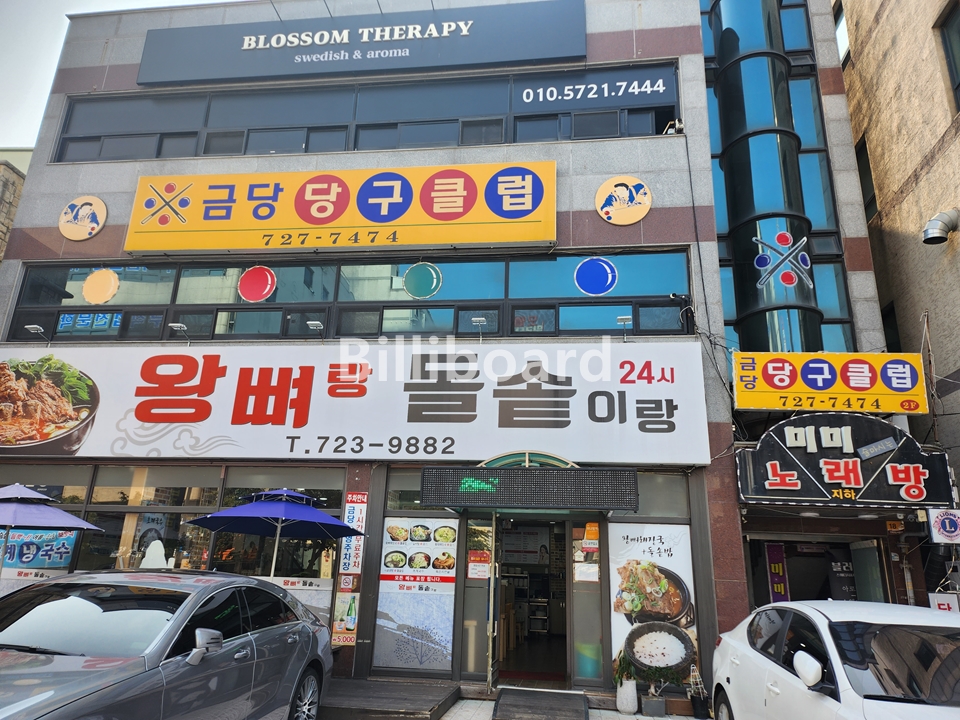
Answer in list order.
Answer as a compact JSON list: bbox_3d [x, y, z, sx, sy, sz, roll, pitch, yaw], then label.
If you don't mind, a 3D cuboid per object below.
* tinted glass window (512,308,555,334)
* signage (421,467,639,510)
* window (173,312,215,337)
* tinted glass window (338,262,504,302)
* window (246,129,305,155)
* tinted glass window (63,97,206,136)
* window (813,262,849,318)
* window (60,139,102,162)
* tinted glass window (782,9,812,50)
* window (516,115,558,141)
[{"bbox_3d":[0.809,-0.581,10.046,0.625,0.394,0.050,0,-18,7],"label":"tinted glass window"},{"bbox_3d":[0.600,1.603,8.314,2.681,0.488,0.120,0,-18,7],"label":"signage"},{"bbox_3d":[-4.165,-0.513,9.699,0.620,0.420,0.080,0,-16,7],"label":"window"},{"bbox_3d":[-0.898,-1.194,10.237,2.585,0.635,0.080,0,-18,7],"label":"tinted glass window"},{"bbox_3d":[-3.201,-3.431,10.448,0.963,0.453,0.080,0,-16,7],"label":"window"},{"bbox_3d":[-6.134,-4.372,11.901,2.653,0.726,0.050,0,-17,7],"label":"tinted glass window"},{"bbox_3d":[5.553,-1.092,10.580,0.492,0.949,0.080,0,-18,7],"label":"window"},{"bbox_3d":[-7.090,-3.719,11.813,0.717,0.476,0.050,0,-17,7],"label":"window"},{"bbox_3d":[5.733,-6.019,12.122,0.494,0.945,0.080,0,-18,7],"label":"tinted glass window"},{"bbox_3d":[0.935,-3.747,10.819,0.675,0.414,0.060,0,-17,7],"label":"window"}]

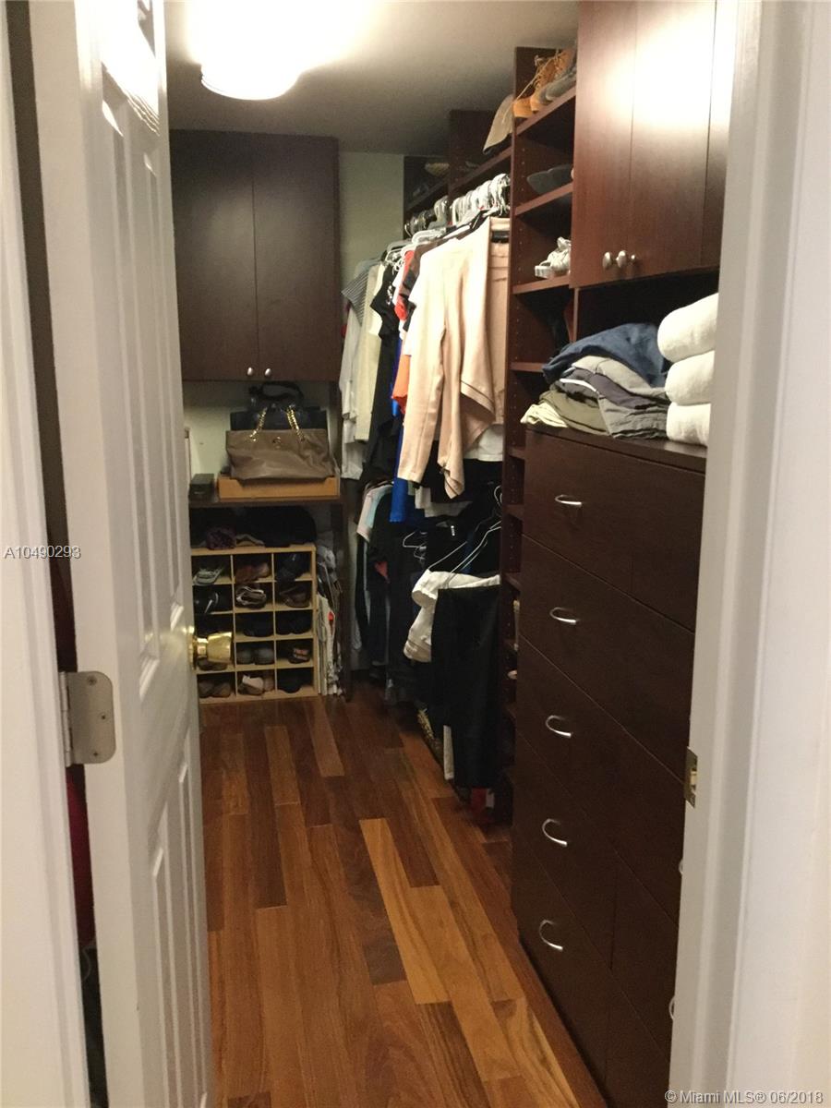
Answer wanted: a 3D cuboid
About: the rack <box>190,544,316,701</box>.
[{"bbox_3d":[-0.650,0.250,3.970,0.480,0.605,0.295,-2,12,-11],"label":"rack"}]

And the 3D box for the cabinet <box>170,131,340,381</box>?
[{"bbox_3d":[-0.605,-1.083,3.699,0.612,0.853,0.310,-2,12,-11],"label":"cabinet"}]

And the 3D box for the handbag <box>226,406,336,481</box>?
[{"bbox_3d":[-0.521,-0.421,3.807,0.400,0.283,0.150,-2,12,-11],"label":"handbag"}]

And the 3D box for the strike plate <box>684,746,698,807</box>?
[{"bbox_3d":[0.285,0.230,1.021,0.005,0.057,0.030,-2,12,-11],"label":"strike plate"}]

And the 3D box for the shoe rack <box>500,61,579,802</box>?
[{"bbox_3d":[0.469,-0.194,2.473,0.360,2.085,0.515,-2,12,-11],"label":"shoe rack"}]

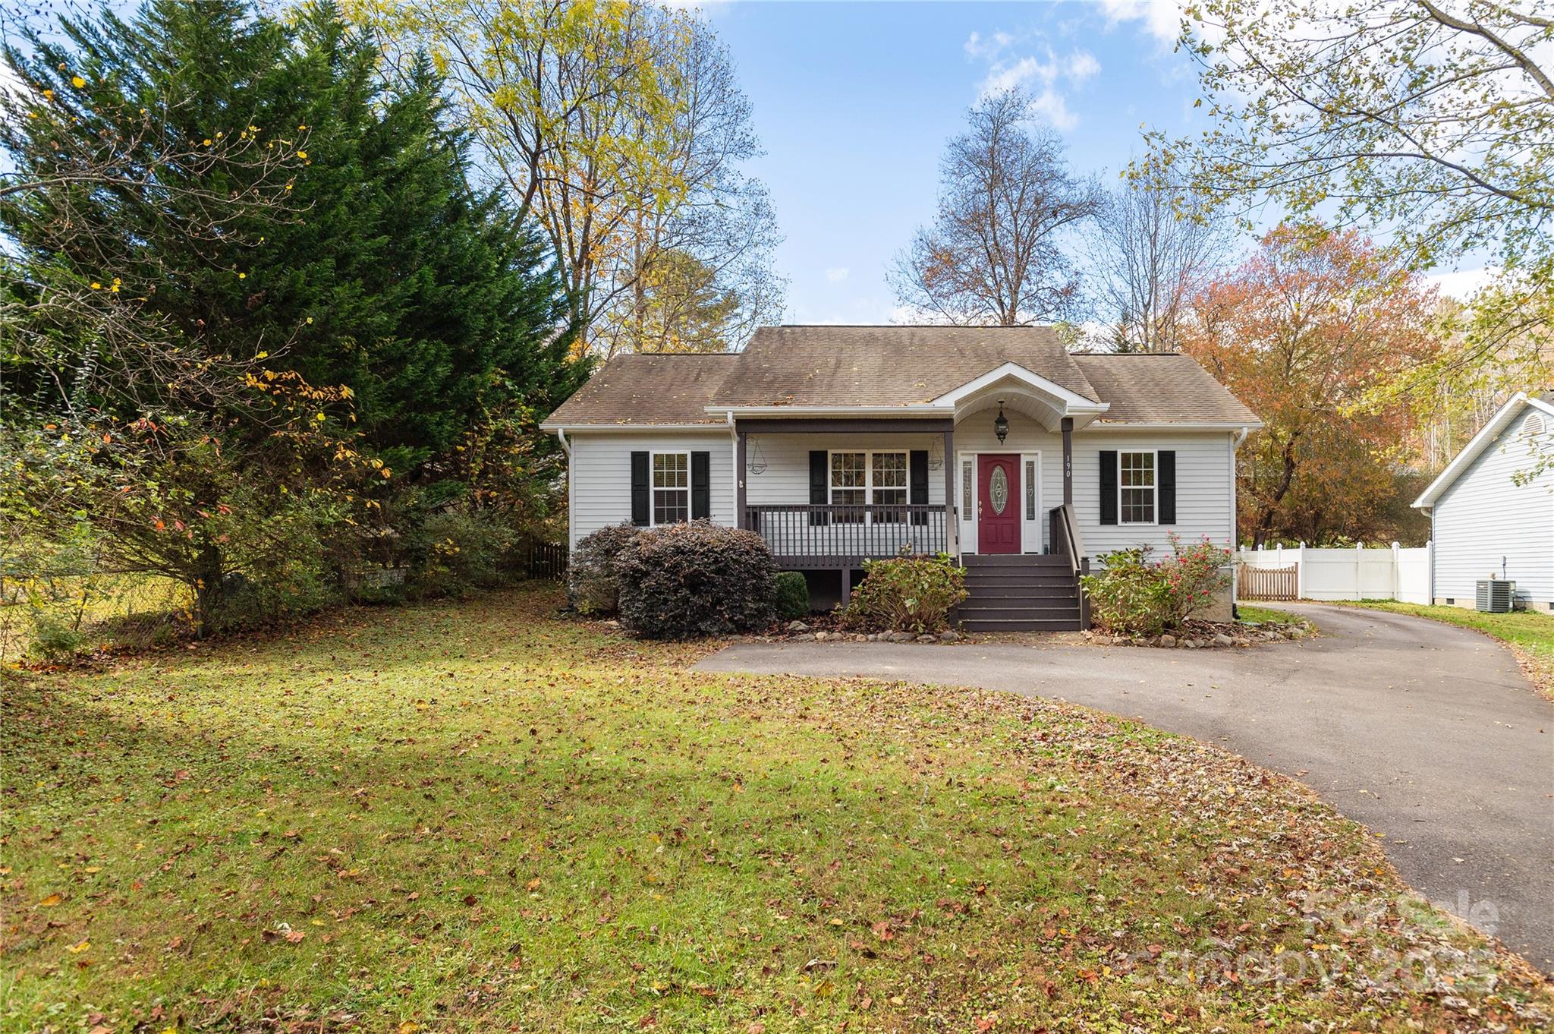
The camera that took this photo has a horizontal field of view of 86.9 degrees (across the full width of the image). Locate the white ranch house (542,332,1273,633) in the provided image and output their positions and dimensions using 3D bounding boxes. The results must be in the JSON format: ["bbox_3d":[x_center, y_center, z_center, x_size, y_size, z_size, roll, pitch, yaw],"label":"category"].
[{"bbox_3d":[2.800,-1.340,19.300,14.200,6.950,11.500,0,-1,3],"label":"white ranch house"}]

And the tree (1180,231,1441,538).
[{"bbox_3d":[23.400,-5.100,36.000,11.200,15.300,10.600,0,-1,0],"label":"tree"}]

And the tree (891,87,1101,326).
[{"bbox_3d":[8.900,-7.400,33.000,8.800,19.500,8.600,0,-1,0],"label":"tree"}]

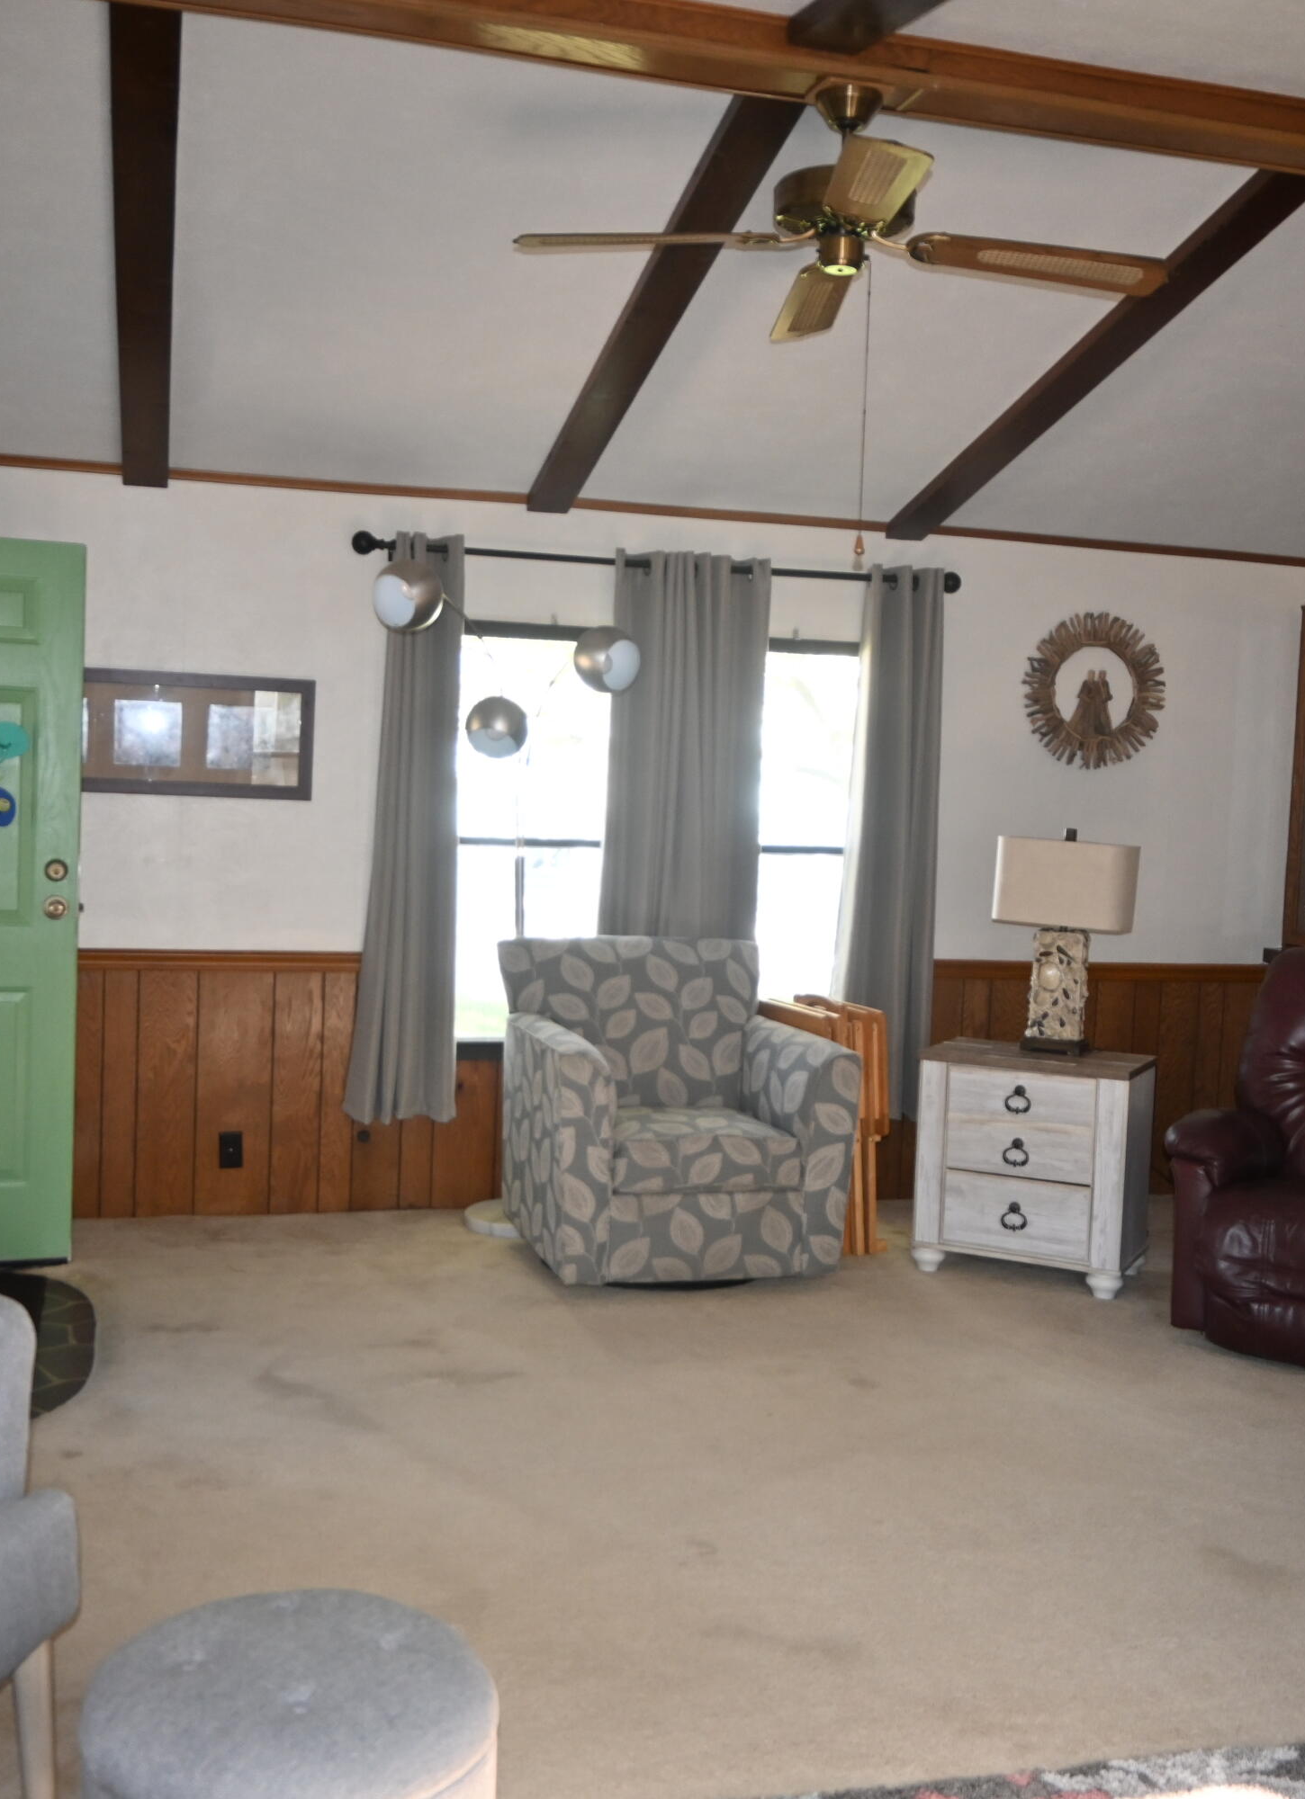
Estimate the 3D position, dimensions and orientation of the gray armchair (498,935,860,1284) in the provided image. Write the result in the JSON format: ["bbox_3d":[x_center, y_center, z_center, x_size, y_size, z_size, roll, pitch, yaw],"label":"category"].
[{"bbox_3d":[0.059,0.607,5.371,0.890,0.940,0.860,1,4,-17],"label":"gray armchair"}]

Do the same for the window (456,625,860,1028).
[{"bbox_3d":[0.036,-0.186,6.003,1.470,1.420,0.090,1,4,-15],"label":"window"}]

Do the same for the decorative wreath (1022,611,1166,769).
[{"bbox_3d":[1.528,-0.719,6.210,0.530,0.532,0.055,1,3,-15],"label":"decorative wreath"}]

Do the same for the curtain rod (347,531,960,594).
[{"bbox_3d":[0.055,-1.066,5.727,2.000,0.066,0.075,1,3,-15],"label":"curtain rod"}]

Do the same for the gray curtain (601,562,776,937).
[{"bbox_3d":[0.101,-0.197,5.900,0.560,1.860,0.110,1,4,-15],"label":"gray curtain"}]

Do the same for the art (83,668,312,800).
[{"bbox_3d":[-1.498,-0.498,5.420,0.940,0.366,0.030,1,3,-15],"label":"art"}]

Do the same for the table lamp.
[{"bbox_3d":[1.271,0.127,5.562,0.415,0.680,0.200,4,4,26],"label":"table lamp"}]

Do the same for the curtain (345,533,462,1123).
[{"bbox_3d":[-0.749,-0.211,5.563,0.348,1.820,0.120,1,3,-15],"label":"curtain"}]

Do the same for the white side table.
[{"bbox_3d":[1.117,0.770,5.263,0.585,0.629,0.435,3,3,23],"label":"white side table"}]

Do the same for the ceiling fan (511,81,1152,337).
[{"bbox_3d":[0.385,-1.452,3.640,1.314,0.370,1.314,2,4,-2],"label":"ceiling fan"}]

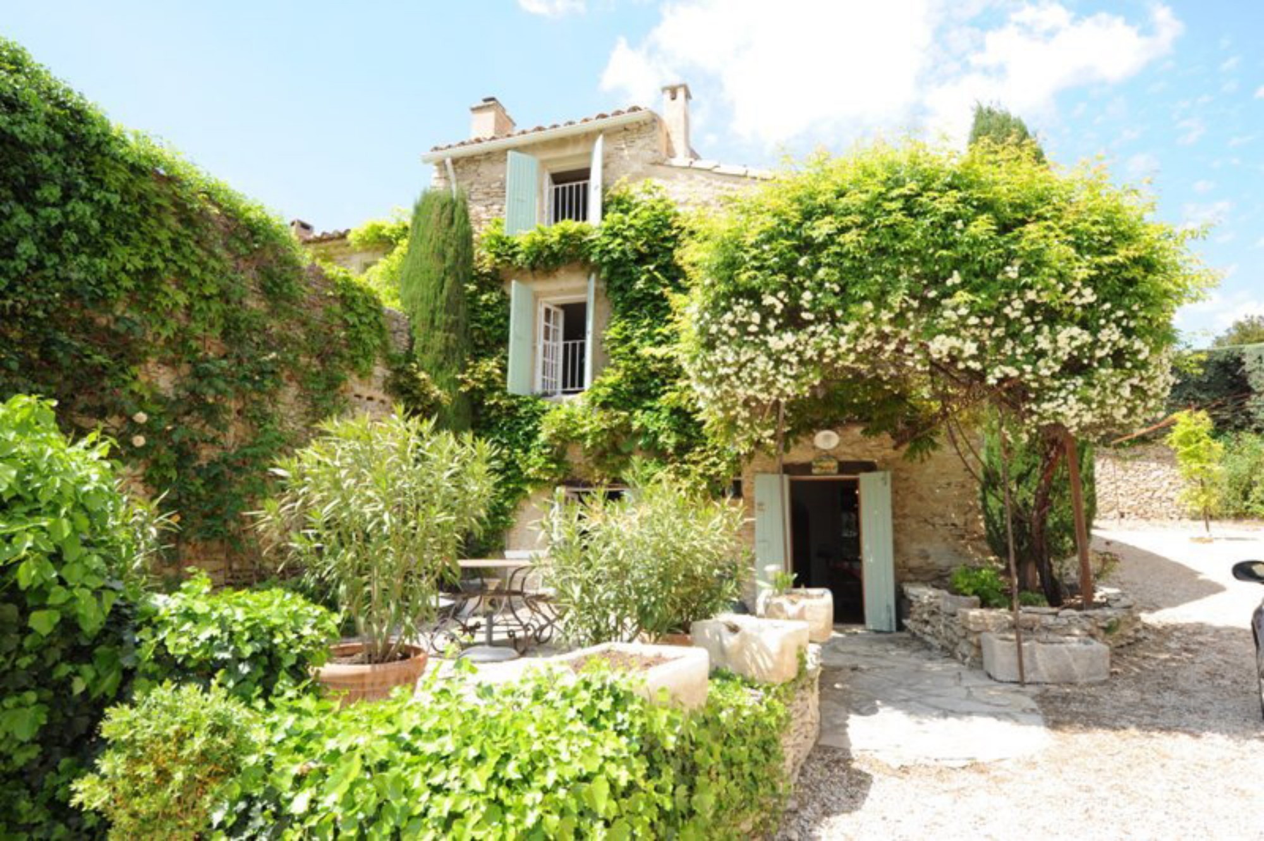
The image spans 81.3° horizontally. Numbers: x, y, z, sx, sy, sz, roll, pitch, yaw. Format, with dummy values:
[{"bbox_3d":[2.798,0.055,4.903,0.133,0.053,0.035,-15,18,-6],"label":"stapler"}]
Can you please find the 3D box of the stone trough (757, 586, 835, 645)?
[{"bbox_3d":[2.073,2.422,9.261,0.830,0.570,0.650,-2,-8,20],"label":"stone trough"}]

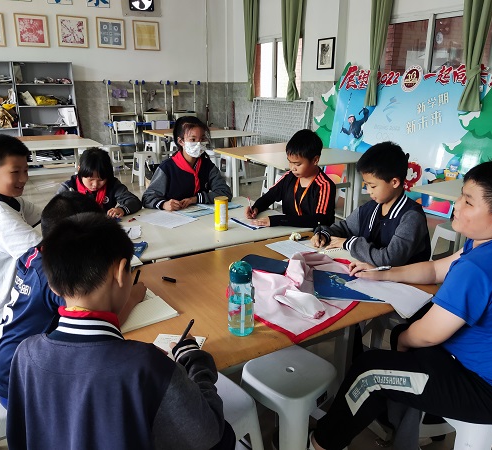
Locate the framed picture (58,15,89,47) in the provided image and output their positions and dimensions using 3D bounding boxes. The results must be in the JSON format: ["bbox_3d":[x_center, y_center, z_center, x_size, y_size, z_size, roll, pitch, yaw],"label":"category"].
[{"bbox_3d":[-2.839,-3.180,7.136,0.476,0.470,0.030,-9,20,-26],"label":"framed picture"}]

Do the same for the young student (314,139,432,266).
[{"bbox_3d":[0.630,0.214,2.165,0.550,1.220,0.450,-10,21,-28],"label":"young student"}]

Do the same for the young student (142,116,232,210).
[{"bbox_3d":[-0.349,-0.034,2.837,0.520,1.260,0.580,-6,19,-17],"label":"young student"}]

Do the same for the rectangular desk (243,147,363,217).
[{"bbox_3d":[0.723,-0.367,4.726,1.229,0.735,0.882,-8,20,-24],"label":"rectangular desk"}]

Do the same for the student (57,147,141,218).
[{"bbox_3d":[-0.856,0.098,2.605,0.500,1.150,0.580,-6,19,-19],"label":"student"}]

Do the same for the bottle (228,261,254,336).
[{"bbox_3d":[-0.012,0.224,1.322,0.073,0.226,0.068,0,18,0],"label":"bottle"}]

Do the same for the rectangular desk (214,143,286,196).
[{"bbox_3d":[0.313,-0.554,5.288,1.201,0.730,0.745,-11,21,-31],"label":"rectangular desk"}]

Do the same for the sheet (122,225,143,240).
[{"bbox_3d":[-0.617,0.042,2.295,0.190,0.006,0.200,-3,18,-9],"label":"sheet"}]

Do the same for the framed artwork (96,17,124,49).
[{"bbox_3d":[-2.337,-3.326,7.547,0.465,0.481,0.030,-8,20,-24],"label":"framed artwork"}]

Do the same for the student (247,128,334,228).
[{"bbox_3d":[0.314,0.089,2.508,0.480,1.230,0.580,14,23,38],"label":"student"}]

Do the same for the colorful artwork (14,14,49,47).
[{"bbox_3d":[-3.382,-3.074,6.870,0.484,0.474,0.030,-9,20,-26],"label":"colorful artwork"}]

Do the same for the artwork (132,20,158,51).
[{"bbox_3d":[-1.780,-3.401,7.798,0.476,0.473,0.030,-8,20,-24],"label":"artwork"}]

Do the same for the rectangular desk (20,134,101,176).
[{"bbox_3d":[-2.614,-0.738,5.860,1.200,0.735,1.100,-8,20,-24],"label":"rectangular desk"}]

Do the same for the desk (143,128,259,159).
[{"bbox_3d":[-0.747,-1.083,6.895,1.254,0.730,1.482,-11,21,-29],"label":"desk"}]

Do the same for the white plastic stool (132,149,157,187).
[{"bbox_3d":[-1.570,-0.853,6.636,0.310,0.455,0.310,17,25,42],"label":"white plastic stool"}]

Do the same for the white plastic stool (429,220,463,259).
[{"bbox_3d":[1.600,0.244,3.301,0.330,0.455,0.300,-10,21,-28],"label":"white plastic stool"}]

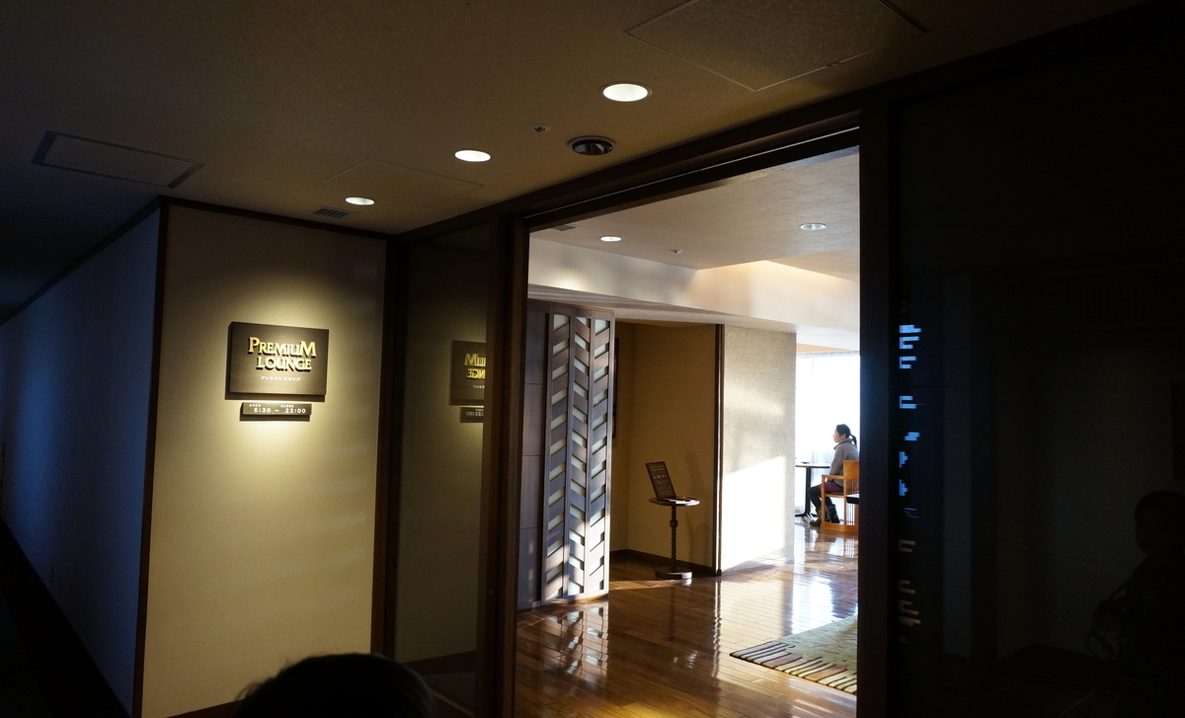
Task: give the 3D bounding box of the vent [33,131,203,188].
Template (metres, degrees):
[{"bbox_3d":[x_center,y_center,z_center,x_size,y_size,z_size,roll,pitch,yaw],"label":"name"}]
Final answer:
[{"bbox_3d":[-1.749,-0.726,2.906,0.475,0.030,0.505,4,-4,-41],"label":"vent"}]

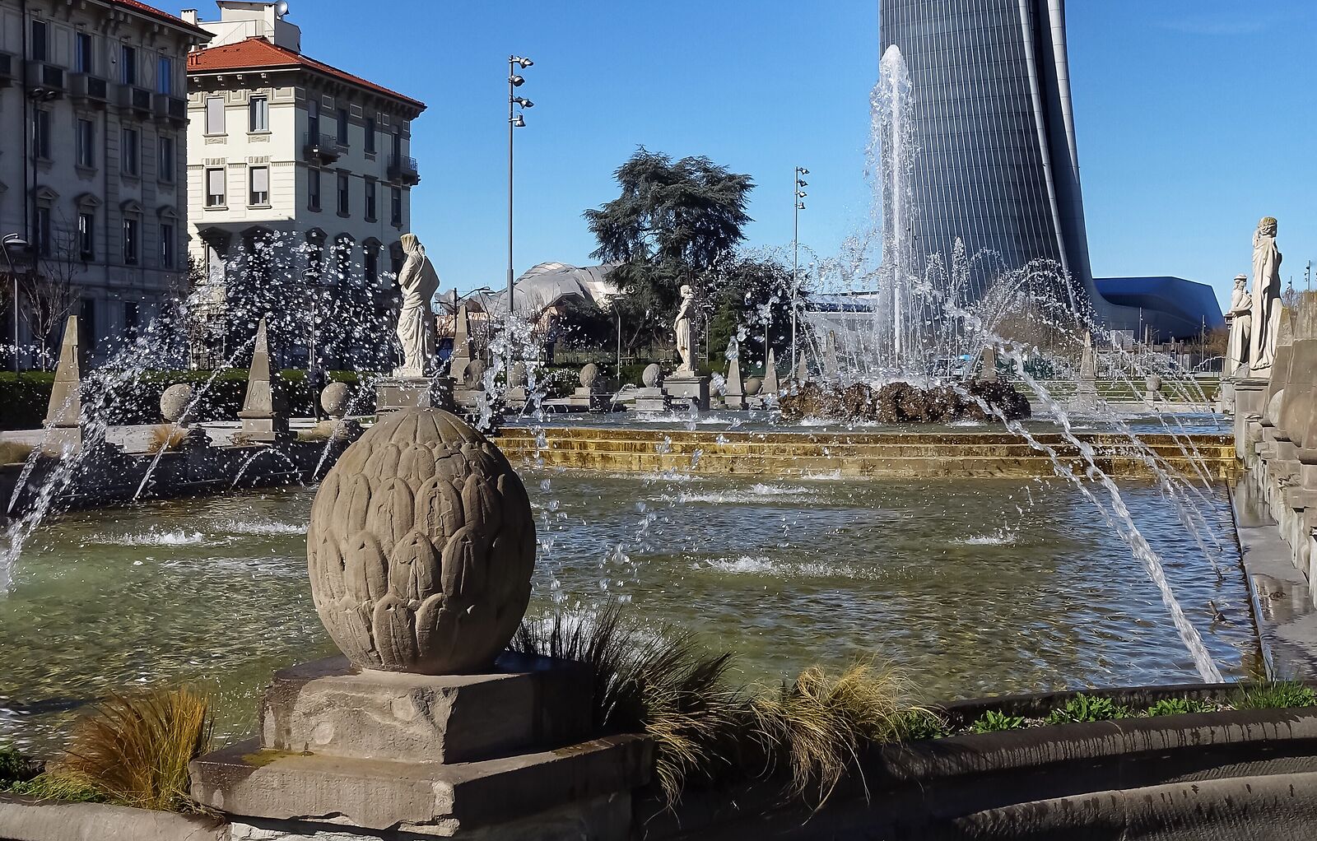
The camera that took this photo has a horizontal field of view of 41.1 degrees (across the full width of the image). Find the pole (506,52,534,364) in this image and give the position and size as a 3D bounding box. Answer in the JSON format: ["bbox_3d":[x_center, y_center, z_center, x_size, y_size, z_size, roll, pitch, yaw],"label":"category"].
[{"bbox_3d":[-4.673,-6.386,59.531,0.850,12.000,0.500,0,2,12],"label":"pole"}]

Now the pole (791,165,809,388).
[{"bbox_3d":[7.629,-7.448,93.097,0.800,12.000,0.500,0,2,12],"label":"pole"}]

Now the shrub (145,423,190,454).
[{"bbox_3d":[-7.410,0.280,26.500,0.650,0.460,0.620,0,2,0],"label":"shrub"}]

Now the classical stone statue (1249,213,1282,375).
[{"bbox_3d":[10.035,-2.026,29.000,0.550,2.650,0.580,2,3,44],"label":"classical stone statue"}]

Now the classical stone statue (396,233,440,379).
[{"bbox_3d":[-4.445,-2.094,32.200,0.750,2.650,0.750,-1,2,-21],"label":"classical stone statue"}]

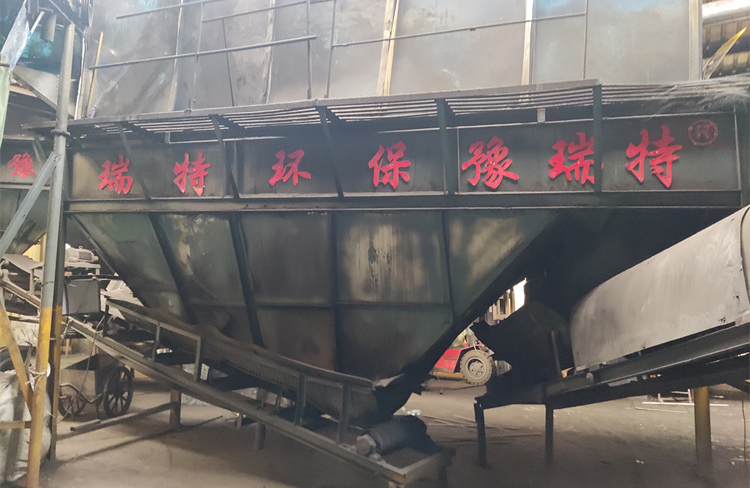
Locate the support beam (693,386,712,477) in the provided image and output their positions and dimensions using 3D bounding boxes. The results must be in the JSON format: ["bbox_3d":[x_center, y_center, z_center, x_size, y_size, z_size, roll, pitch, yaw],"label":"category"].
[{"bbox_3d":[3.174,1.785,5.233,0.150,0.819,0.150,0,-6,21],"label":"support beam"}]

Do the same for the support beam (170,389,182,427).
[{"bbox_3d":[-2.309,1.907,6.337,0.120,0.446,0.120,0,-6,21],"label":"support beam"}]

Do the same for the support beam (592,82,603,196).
[{"bbox_3d":[1.357,-0.624,3.290,0.055,0.716,0.055,0,30,21],"label":"support beam"}]

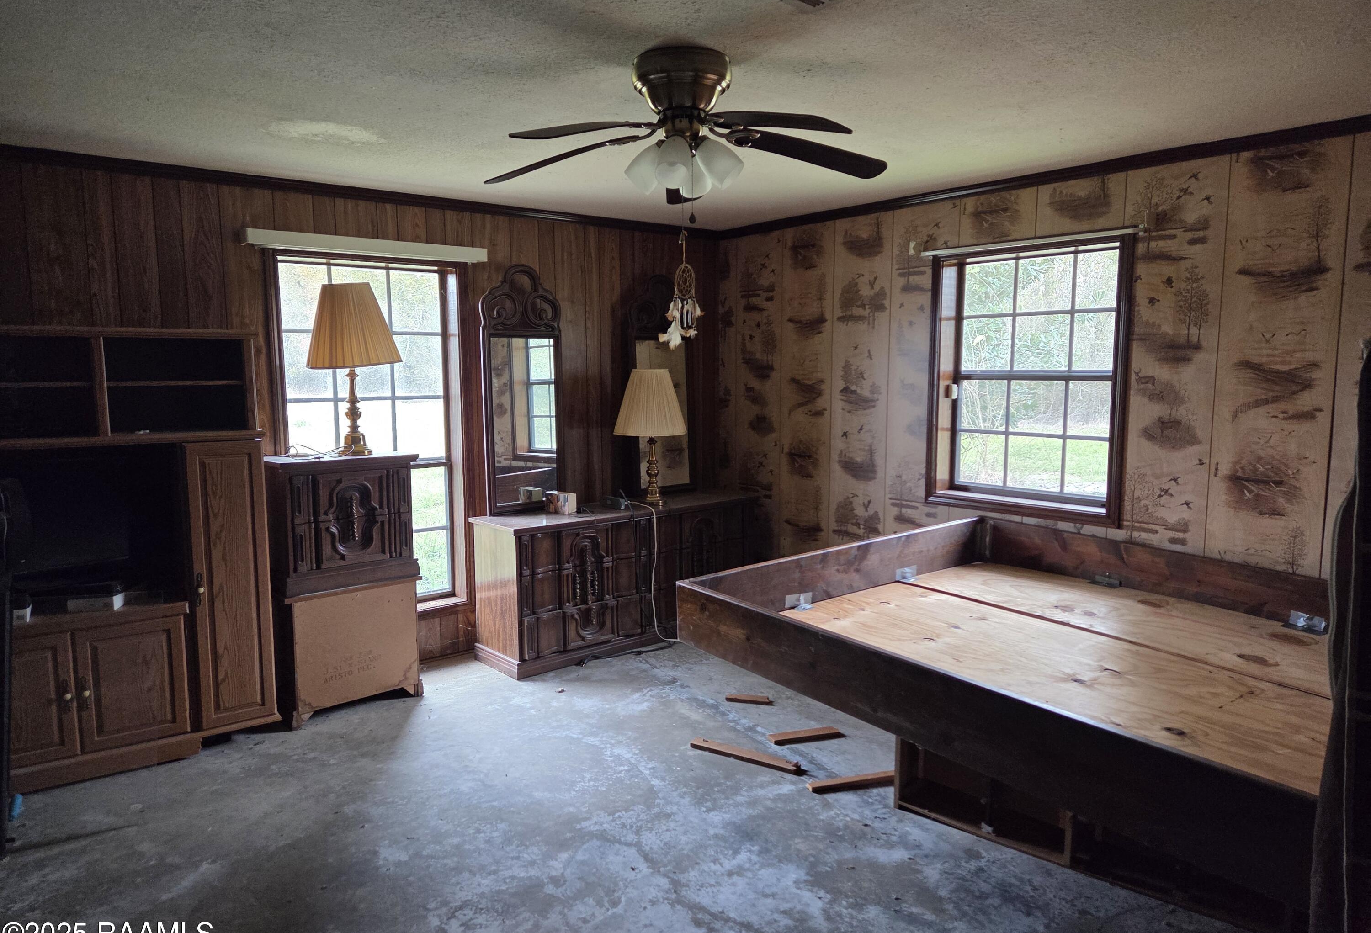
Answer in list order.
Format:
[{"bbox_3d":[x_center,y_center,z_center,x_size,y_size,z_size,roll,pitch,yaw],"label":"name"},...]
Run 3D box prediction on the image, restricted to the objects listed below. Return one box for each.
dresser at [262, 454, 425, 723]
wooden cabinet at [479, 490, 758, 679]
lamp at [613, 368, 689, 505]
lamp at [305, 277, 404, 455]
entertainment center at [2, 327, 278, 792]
[{"bbox_3d":[-1.603,0.531,4.276,0.630,1.175,0.410,-5,8,-38],"label":"dresser"},{"bbox_3d":[-0.338,0.618,5.323,1.760,0.767,0.455,-6,8,-41],"label":"wooden cabinet"},{"bbox_3d":[-0.186,-0.167,5.281,0.420,0.799,0.420,0,6,0],"label":"lamp"},{"bbox_3d":[-1.550,-0.446,4.203,0.440,0.787,0.440,-5,8,-38],"label":"lamp"},{"bbox_3d":[-2.328,0.326,3.666,1.130,1.720,0.470,-5,8,-38],"label":"entertainment center"}]

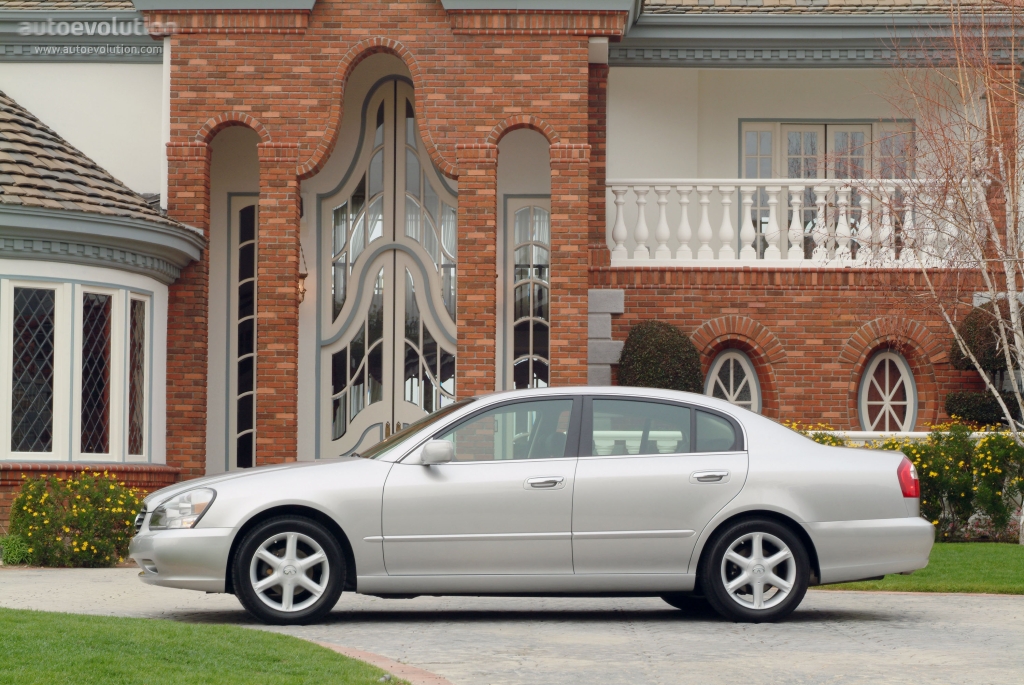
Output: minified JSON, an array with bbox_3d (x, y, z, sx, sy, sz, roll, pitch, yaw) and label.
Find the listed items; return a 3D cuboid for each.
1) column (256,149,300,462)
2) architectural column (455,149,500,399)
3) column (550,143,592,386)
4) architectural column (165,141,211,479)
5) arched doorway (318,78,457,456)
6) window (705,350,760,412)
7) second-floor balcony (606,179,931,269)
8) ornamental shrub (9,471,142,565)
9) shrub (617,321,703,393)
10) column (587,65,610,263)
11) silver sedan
[{"bbox_3d":[-2.514,0.100,24.320,0.442,4.485,0.420,0,-3,2],"label":"column"},{"bbox_3d":[-0.377,0.113,24.256,0.424,4.477,0.420,0,-3,2],"label":"architectural column"},{"bbox_3d":[0.627,0.119,24.226,0.428,4.473,0.420,0,-3,2],"label":"column"},{"bbox_3d":[-3.494,0.092,24.350,0.432,4.494,0.420,0,-3,2],"label":"architectural column"},{"bbox_3d":[-1.355,-0.358,25.957,1.786,5.413,0.200,0,-3,2],"label":"arched doorway"},{"bbox_3d":[2.463,0.672,25.140,0.628,1.204,0.120,0,-3,2],"label":"window"},{"bbox_3d":[3.126,-1.324,25.232,4.154,1.011,0.200,0,-3,2],"label":"second-floor balcony"},{"bbox_3d":[-4.140,1.705,21.894,1.316,0.914,0.850,0,-3,2],"label":"ornamental shrub"},{"bbox_3d":[1.594,0.227,24.306,0.901,0.872,0.850,0,-3,2],"label":"shrub"},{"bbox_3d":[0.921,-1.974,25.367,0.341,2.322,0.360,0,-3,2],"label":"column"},{"bbox_3d":[0.123,1.016,14.465,5.070,1.490,1.844,1,-4,-10],"label":"silver sedan"}]

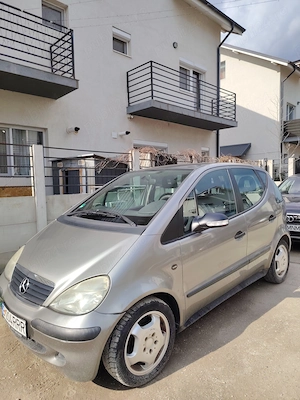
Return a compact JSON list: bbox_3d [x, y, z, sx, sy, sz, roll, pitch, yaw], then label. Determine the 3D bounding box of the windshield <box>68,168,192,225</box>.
[{"bbox_3d":[-0.219,-0.064,2.856,1.290,0.190,0.960,3,38,46],"label":"windshield"}]

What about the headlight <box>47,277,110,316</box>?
[{"bbox_3d":[-0.483,0.627,1.850,0.380,0.255,0.290,2,6,36],"label":"headlight"}]

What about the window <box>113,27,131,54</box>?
[{"bbox_3d":[-0.814,-4.455,7.883,0.620,0.640,0.120,-6,6,-44],"label":"window"}]

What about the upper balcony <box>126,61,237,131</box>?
[{"bbox_3d":[1.295,-3.241,9.216,4.507,1.198,1.066,-6,6,-44],"label":"upper balcony"}]

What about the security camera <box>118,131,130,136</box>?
[{"bbox_3d":[-0.729,-1.867,7.760,0.120,0.130,0.420,-6,6,-44],"label":"security camera"}]

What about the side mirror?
[{"bbox_3d":[0.500,0.190,2.340,0.160,0.160,0.250,-6,6,-44],"label":"side mirror"}]

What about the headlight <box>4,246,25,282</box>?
[{"bbox_3d":[-1.262,0.593,2.655,0.290,0.255,0.380,-4,6,-34],"label":"headlight"}]

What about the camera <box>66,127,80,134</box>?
[{"bbox_3d":[-1.857,-1.677,6.642,0.120,0.130,0.460,-6,6,-44],"label":"camera"}]

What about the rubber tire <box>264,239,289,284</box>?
[{"bbox_3d":[1.651,0.795,3.692,0.572,0.572,0.200,-6,6,-44],"label":"rubber tire"}]

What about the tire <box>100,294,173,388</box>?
[{"bbox_3d":[-0.075,0.990,2.003,0.572,0.572,0.200,-6,6,-44],"label":"tire"}]

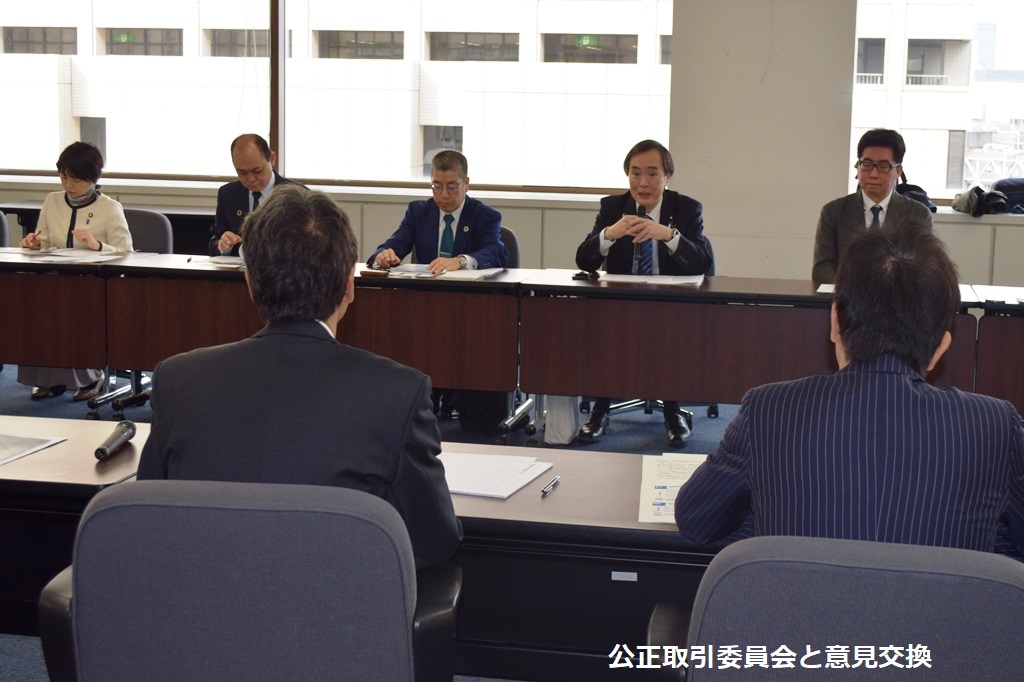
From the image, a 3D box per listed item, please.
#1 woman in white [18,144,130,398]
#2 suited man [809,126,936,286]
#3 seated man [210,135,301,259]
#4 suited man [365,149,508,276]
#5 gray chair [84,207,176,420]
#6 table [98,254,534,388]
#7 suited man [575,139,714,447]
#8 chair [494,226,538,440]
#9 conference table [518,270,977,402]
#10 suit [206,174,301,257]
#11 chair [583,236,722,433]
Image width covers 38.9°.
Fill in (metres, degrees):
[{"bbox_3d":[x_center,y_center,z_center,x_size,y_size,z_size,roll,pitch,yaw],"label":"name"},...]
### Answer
[{"bbox_3d":[-2.077,-0.360,7.092,0.540,1.215,0.700,3,9,12],"label":"woman in white"},{"bbox_3d":[1.560,-0.244,6.319,0.530,1.340,0.760,3,9,12],"label":"suited man"},{"bbox_3d":[-1.213,-0.348,6.922,0.560,1.270,0.750,3,9,12],"label":"seated man"},{"bbox_3d":[-0.317,-0.261,6.631,0.630,1.215,0.800,3,9,12],"label":"suited man"},{"bbox_3d":[-2.033,-0.212,7.238,0.620,0.880,0.630,3,9,12],"label":"gray chair"},{"bbox_3d":[-0.804,0.025,6.409,1.800,0.700,0.600,3,9,12],"label":"table"},{"bbox_3d":[0.579,-0.250,6.444,0.580,1.280,0.780,3,9,12],"label":"suited man"},{"bbox_3d":[-0.282,-0.124,6.851,0.620,0.880,0.630,3,9,12],"label":"chair"},{"bbox_3d":[0.963,0.113,6.028,1.800,0.700,0.600,3,9,12],"label":"conference table"},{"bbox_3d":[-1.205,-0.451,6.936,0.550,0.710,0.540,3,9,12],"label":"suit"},{"bbox_3d":[0.636,-0.078,6.653,0.620,0.880,0.630,3,9,12],"label":"chair"}]

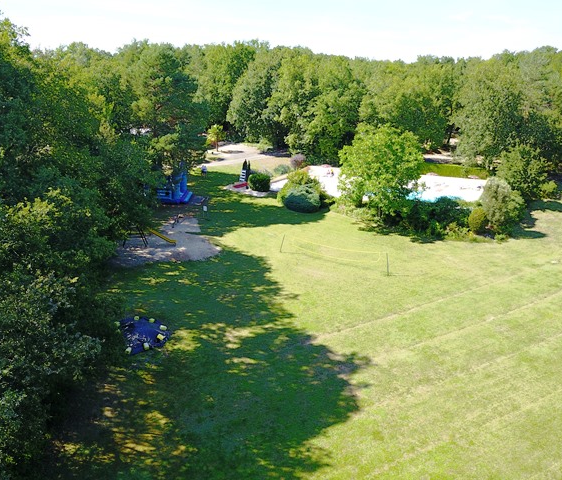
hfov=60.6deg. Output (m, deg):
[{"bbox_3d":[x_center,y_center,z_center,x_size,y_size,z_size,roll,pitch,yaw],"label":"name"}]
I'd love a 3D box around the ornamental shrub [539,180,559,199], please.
[{"bbox_3d":[32.128,-6.047,57.541,2.050,2.080,1.990,0,20,0],"label":"ornamental shrub"}]

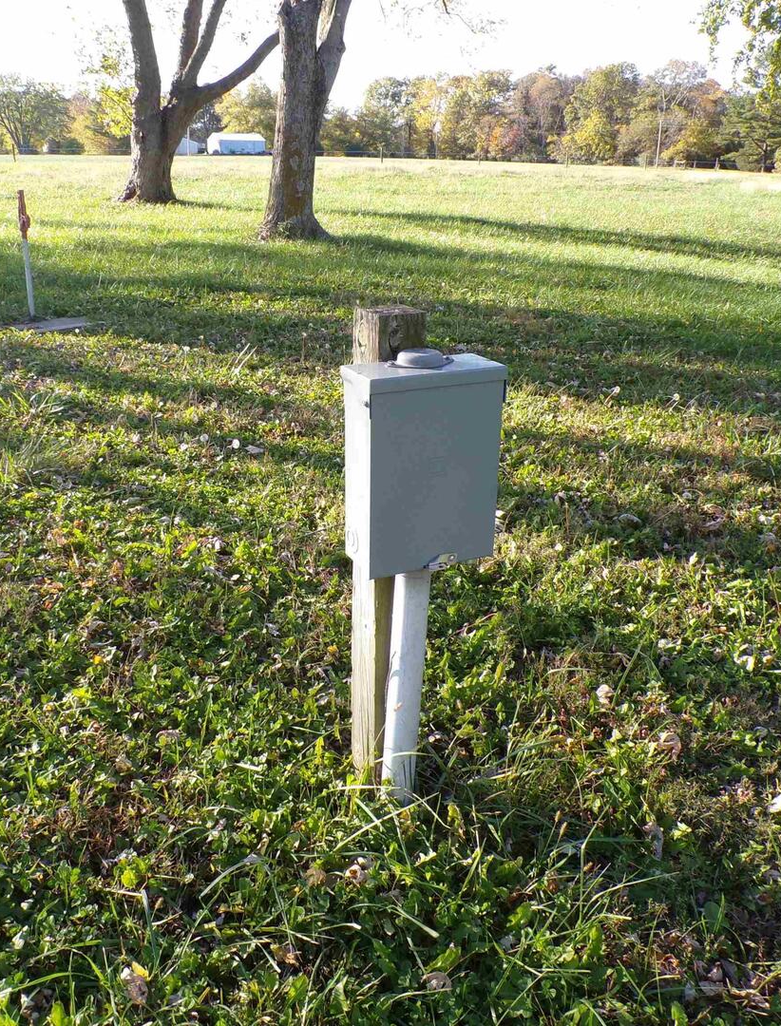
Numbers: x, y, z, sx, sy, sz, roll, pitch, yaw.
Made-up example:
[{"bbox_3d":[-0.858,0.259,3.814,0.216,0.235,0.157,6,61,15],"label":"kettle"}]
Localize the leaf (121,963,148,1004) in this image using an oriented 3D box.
[{"bbox_3d":[-0.355,0.653,1.317,0.037,0.030,0.052,-6,22,-18],"label":"leaf"}]

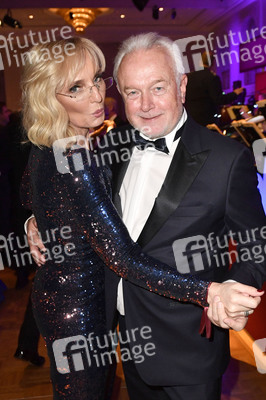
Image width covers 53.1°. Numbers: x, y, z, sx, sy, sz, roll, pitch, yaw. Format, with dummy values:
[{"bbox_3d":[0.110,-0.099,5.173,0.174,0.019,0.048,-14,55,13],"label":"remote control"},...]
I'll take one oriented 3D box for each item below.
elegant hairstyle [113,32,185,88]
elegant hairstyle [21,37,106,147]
[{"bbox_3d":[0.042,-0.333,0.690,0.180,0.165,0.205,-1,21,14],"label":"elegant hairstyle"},{"bbox_3d":[-0.178,-0.272,0.690,0.190,0.265,0.210,-25,23,-32],"label":"elegant hairstyle"}]

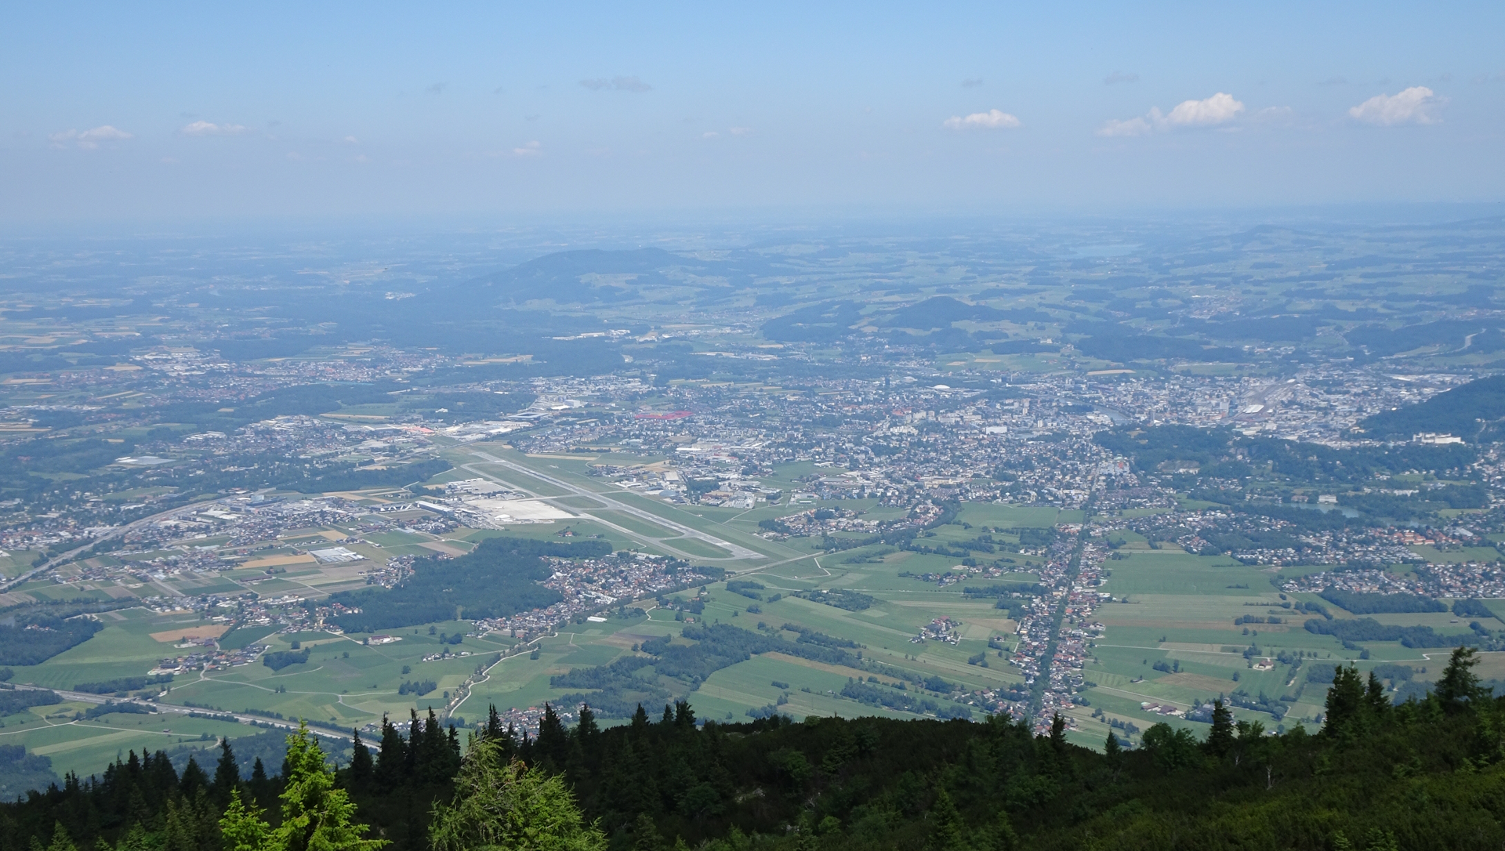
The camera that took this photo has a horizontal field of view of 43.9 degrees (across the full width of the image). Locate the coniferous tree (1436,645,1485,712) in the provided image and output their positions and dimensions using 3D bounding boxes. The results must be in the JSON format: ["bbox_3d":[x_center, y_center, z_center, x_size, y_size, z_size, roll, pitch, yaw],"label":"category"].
[{"bbox_3d":[49.220,17.860,130.000,3.350,5.220,3.350,2,8,21],"label":"coniferous tree"}]

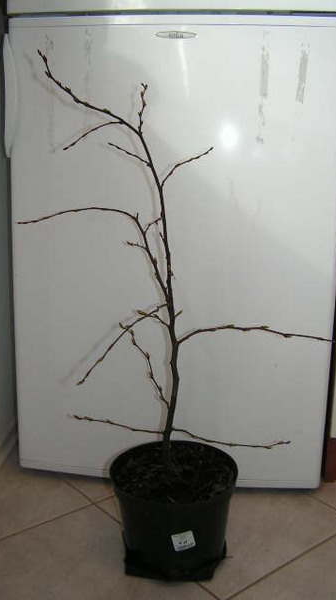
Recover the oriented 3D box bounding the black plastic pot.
[{"bbox_3d":[0.009,0.323,1.031,0.198,0.138,0.198,1,12,0],"label":"black plastic pot"}]

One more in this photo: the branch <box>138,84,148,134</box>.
[{"bbox_3d":[-0.034,-0.261,0.897,0.015,0.071,0.025,1,12,0],"label":"branch"}]

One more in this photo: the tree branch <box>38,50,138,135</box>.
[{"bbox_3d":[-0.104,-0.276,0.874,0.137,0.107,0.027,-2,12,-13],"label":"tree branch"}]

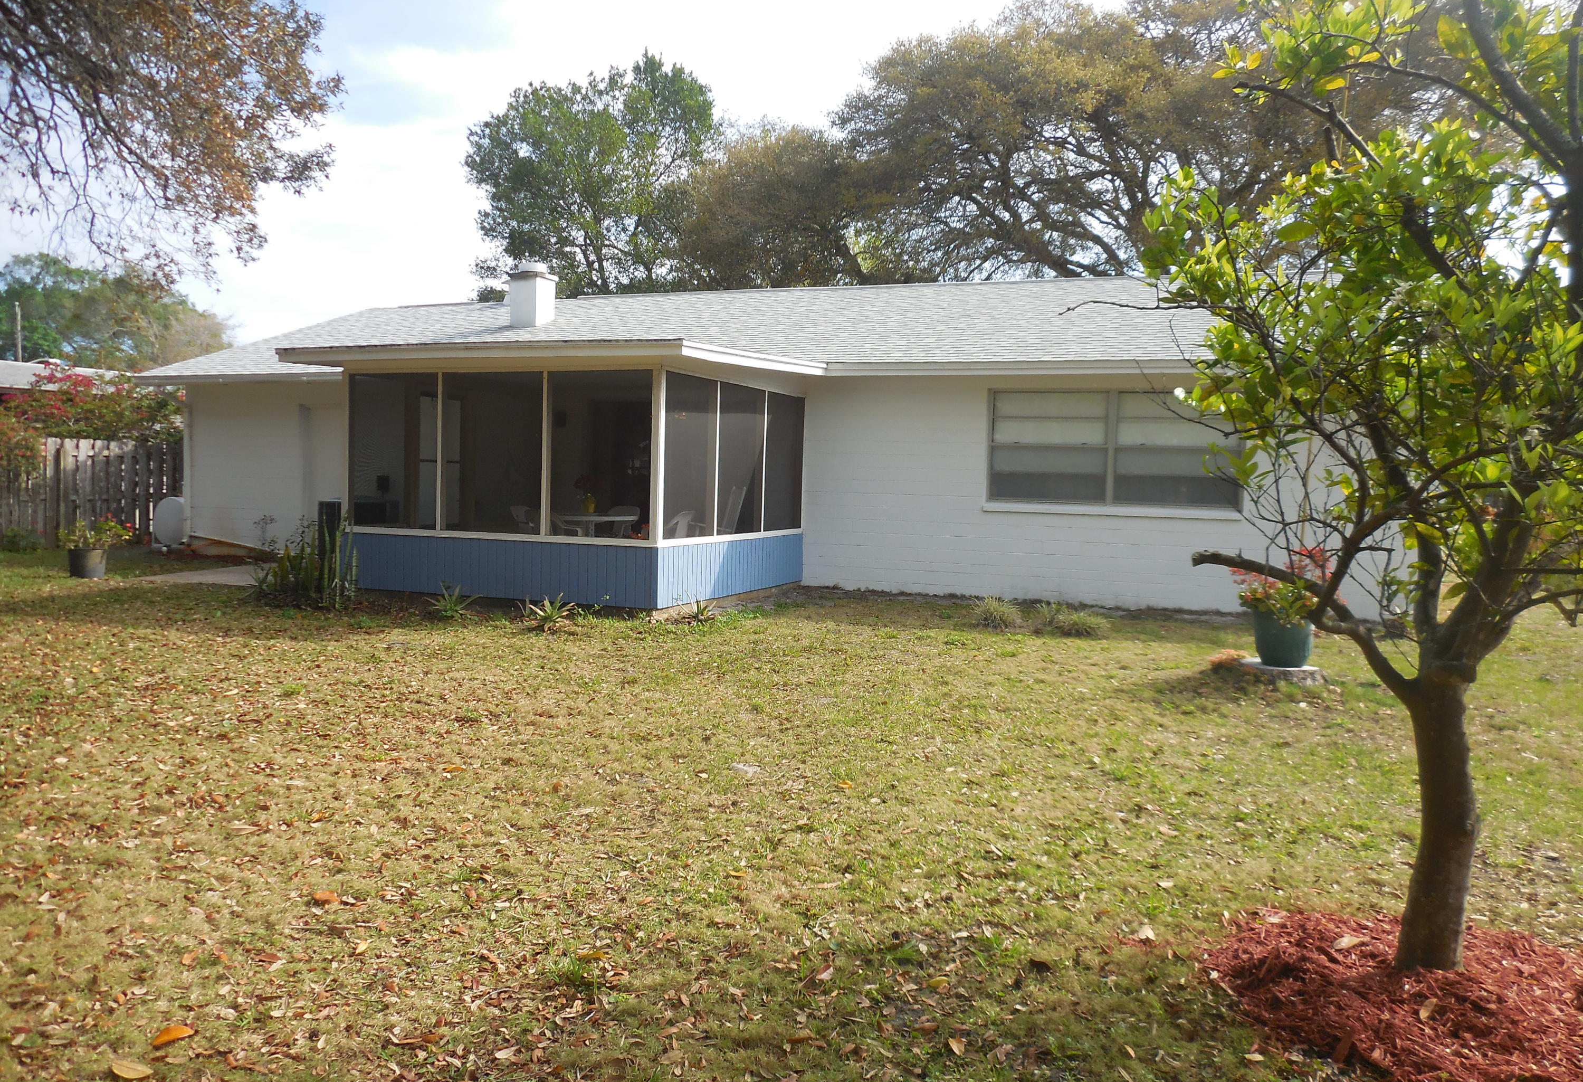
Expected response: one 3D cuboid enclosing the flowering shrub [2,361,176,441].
[{"bbox_3d":[-12.791,-1.636,20.852,2.300,3.225,3.700,3,4,22],"label":"flowering shrub"}]

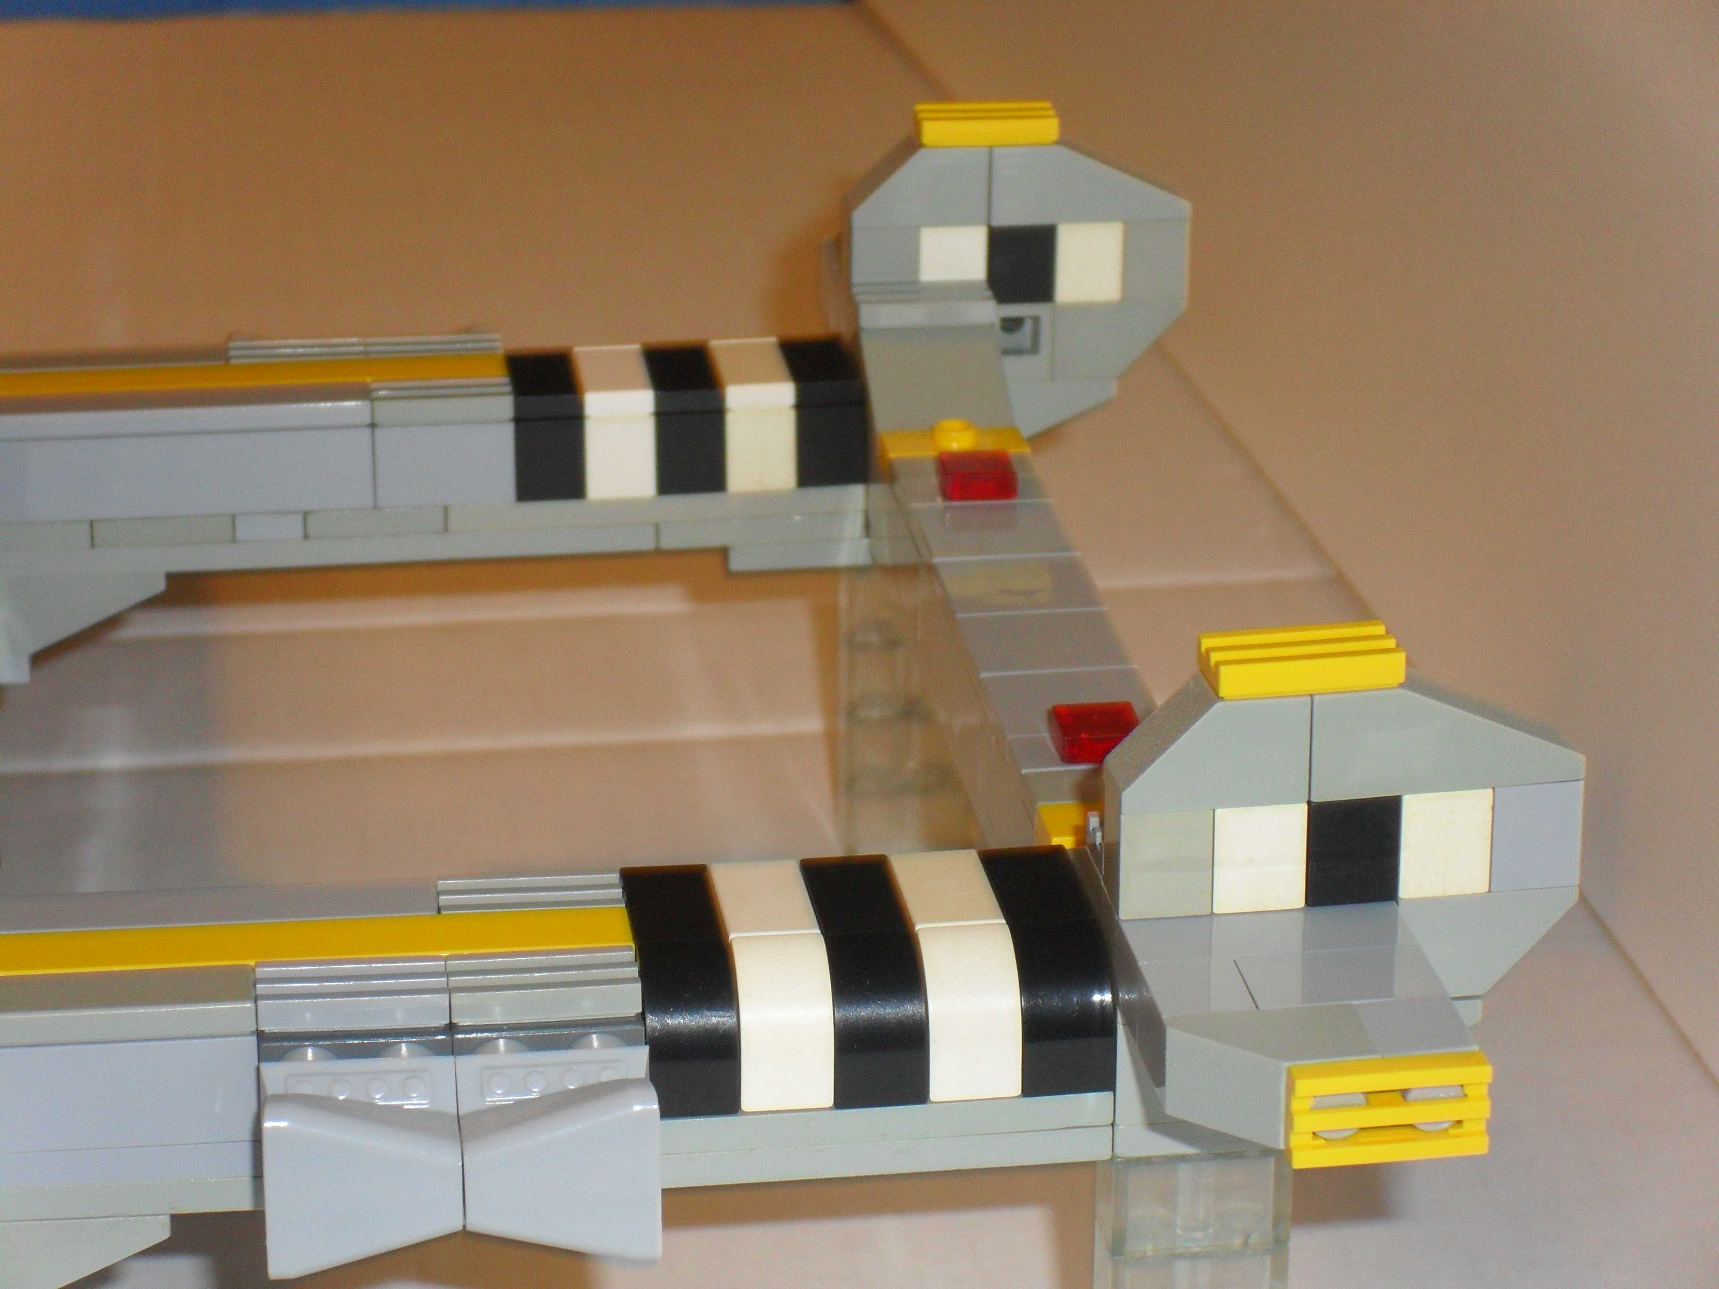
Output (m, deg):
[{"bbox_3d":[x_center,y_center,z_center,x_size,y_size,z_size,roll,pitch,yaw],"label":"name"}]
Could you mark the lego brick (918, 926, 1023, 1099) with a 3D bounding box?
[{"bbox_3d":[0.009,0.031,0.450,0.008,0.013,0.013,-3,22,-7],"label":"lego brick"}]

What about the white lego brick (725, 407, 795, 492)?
[{"bbox_3d":[-0.012,-0.024,0.598,0.008,0.010,0.008,-3,22,-8],"label":"white lego brick"}]

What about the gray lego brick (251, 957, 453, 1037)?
[{"bbox_3d":[-0.042,0.029,0.435,0.016,0.003,0.008,-3,21,-7],"label":"gray lego brick"}]

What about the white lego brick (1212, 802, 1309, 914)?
[{"bbox_3d":[0.033,0.017,0.445,0.008,0.010,0.008,-4,21,-7],"label":"white lego brick"}]

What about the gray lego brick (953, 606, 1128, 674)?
[{"bbox_3d":[0.019,0.001,0.524,0.016,0.003,0.016,-3,22,-8],"label":"gray lego brick"}]

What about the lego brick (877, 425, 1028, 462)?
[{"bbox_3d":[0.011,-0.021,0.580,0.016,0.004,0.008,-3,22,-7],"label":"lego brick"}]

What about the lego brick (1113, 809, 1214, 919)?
[{"bbox_3d":[0.026,0.017,0.444,0.008,0.010,0.008,-4,21,-7],"label":"lego brick"}]

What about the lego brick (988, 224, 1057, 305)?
[{"bbox_3d":[0.019,-0.046,0.614,0.008,0.010,0.008,-3,22,-8],"label":"lego brick"}]

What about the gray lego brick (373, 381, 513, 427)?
[{"bbox_3d":[-0.047,-0.027,0.590,0.016,0.003,0.008,-3,21,-7],"label":"gray lego brick"}]

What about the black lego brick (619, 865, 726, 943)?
[{"bbox_3d":[-0.016,0.024,0.454,0.008,0.003,0.016,-3,22,-7],"label":"black lego brick"}]

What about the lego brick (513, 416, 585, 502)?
[{"bbox_3d":[-0.035,-0.022,0.595,0.008,0.010,0.008,-3,22,-8],"label":"lego brick"}]

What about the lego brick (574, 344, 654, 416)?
[{"bbox_3d":[-0.028,-0.030,0.596,0.008,0.003,0.016,-3,22,-7],"label":"lego brick"}]

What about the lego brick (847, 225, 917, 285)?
[{"bbox_3d":[0.003,-0.045,0.612,0.008,0.010,0.008,-2,21,-7],"label":"lego brick"}]

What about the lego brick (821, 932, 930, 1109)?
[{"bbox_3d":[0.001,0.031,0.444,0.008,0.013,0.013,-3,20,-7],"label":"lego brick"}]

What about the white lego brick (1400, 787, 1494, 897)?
[{"bbox_3d":[0.049,0.016,0.445,0.008,0.010,0.008,-3,22,-8],"label":"white lego brick"}]

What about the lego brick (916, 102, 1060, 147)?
[{"bbox_3d":[0.014,-0.060,0.600,0.016,0.003,0.008,-2,21,-7],"label":"lego brick"}]

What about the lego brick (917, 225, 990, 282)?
[{"bbox_3d":[0.011,-0.046,0.613,0.008,0.010,0.008,-3,22,-8],"label":"lego brick"}]

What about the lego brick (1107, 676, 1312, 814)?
[{"bbox_3d":[0.029,0.008,0.441,0.016,0.010,0.008,-4,21,-7],"label":"lego brick"}]

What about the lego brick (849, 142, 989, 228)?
[{"bbox_3d":[0.006,-0.054,0.601,0.016,0.010,0.008,-2,21,-7],"label":"lego brick"}]

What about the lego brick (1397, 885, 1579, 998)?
[{"bbox_3d":[0.053,0.024,0.451,0.016,0.010,0.008,-4,21,-7],"label":"lego brick"}]

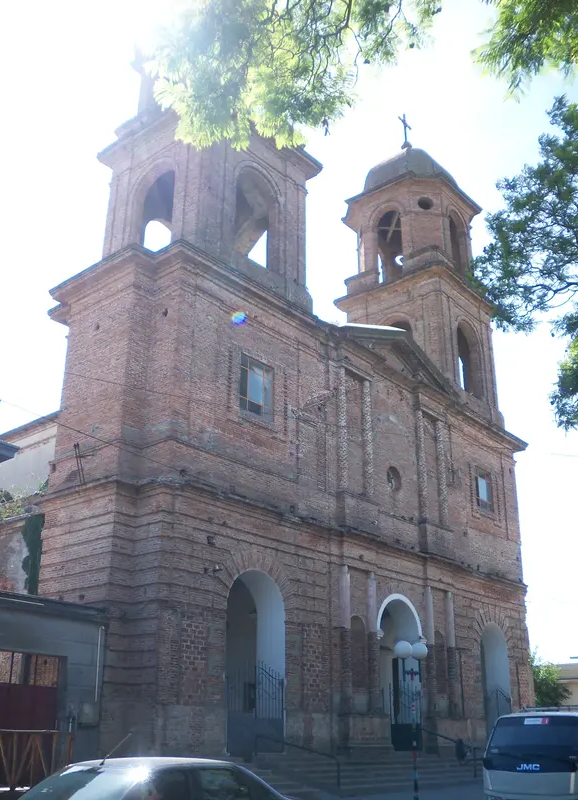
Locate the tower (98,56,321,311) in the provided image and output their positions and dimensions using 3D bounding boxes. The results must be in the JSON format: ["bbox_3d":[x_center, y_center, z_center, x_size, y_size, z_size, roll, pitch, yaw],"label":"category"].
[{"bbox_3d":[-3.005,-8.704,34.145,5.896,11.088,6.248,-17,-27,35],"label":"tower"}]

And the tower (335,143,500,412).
[{"bbox_3d":[6.897,-6.783,47.163,6.072,16.896,6.072,-17,-27,35],"label":"tower"}]

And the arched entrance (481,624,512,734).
[{"bbox_3d":[8.735,12.264,37.701,0.600,5.148,2.596,-17,-27,35],"label":"arched entrance"}]

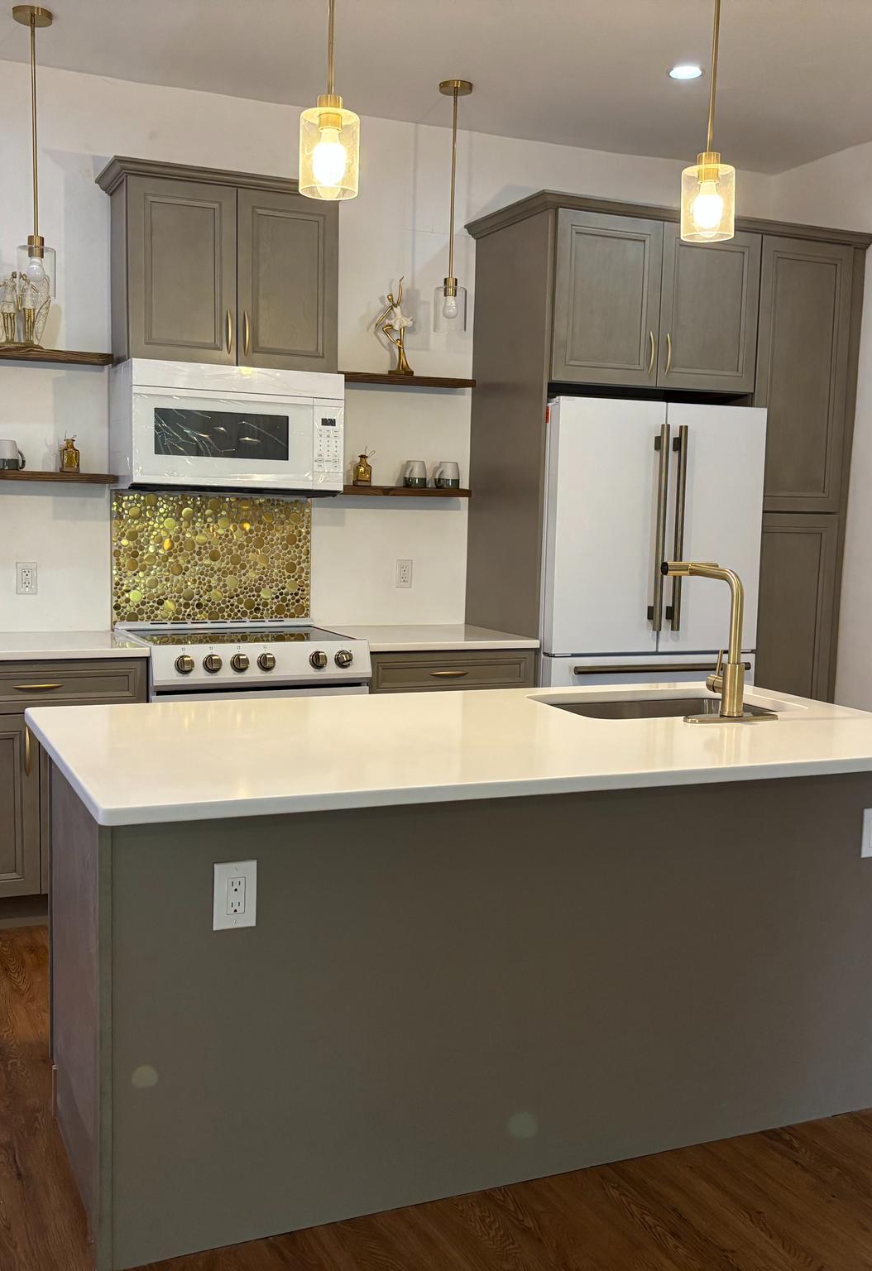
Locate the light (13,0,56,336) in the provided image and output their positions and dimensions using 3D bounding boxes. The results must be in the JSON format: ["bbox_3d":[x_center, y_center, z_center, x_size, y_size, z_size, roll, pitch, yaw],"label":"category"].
[{"bbox_3d":[-1.268,-1.517,4.030,0.124,0.874,0.124,-1,6,-24],"label":"light"}]

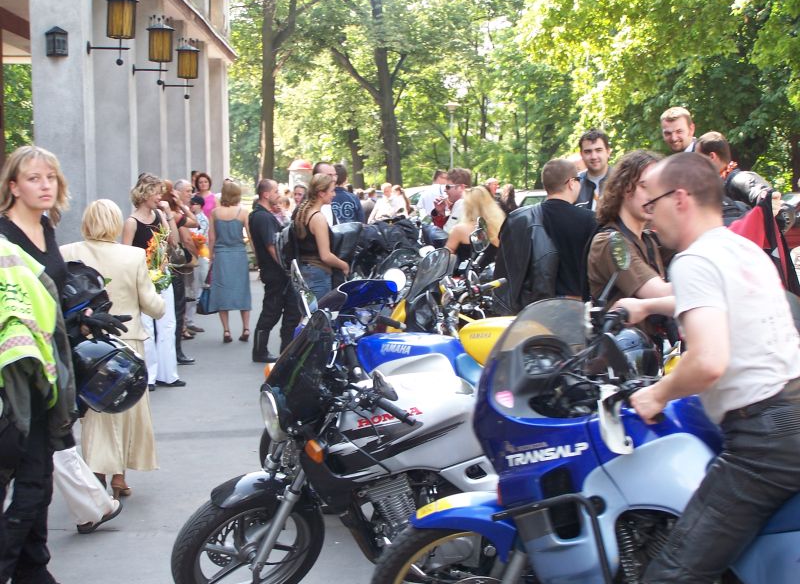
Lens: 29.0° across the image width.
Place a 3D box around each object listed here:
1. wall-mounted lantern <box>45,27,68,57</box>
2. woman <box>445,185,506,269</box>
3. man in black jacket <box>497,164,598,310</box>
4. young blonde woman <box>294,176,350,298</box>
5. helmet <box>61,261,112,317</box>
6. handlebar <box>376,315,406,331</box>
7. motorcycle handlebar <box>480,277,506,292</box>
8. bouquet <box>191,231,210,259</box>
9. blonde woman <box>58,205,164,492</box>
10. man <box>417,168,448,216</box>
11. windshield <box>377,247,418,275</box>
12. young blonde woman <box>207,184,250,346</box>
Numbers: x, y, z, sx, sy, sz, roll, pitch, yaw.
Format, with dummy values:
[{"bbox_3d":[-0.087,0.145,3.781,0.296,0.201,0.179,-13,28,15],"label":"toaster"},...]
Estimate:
[{"bbox_3d":[-3.703,-2.702,16.700,0.225,0.315,0.170,-1,4,-1],"label":"wall-mounted lantern"},{"bbox_3d":[0.556,0.028,11.254,0.500,1.600,0.340,0,4,6],"label":"woman"},{"bbox_3d":[0.772,0.168,8.159,0.550,1.737,0.380,1,4,21],"label":"man in black jacket"},{"bbox_3d":[-0.558,0.019,11.000,0.370,1.700,0.430,-2,4,-17],"label":"young blonde woman"},{"bbox_3d":[-1.191,0.002,5.900,0.260,0.270,0.320,-21,12,-14],"label":"helmet"},{"bbox_3d":[-0.035,0.136,6.800,0.055,0.050,0.170,3,-12,46],"label":"handlebar"},{"bbox_3d":[0.480,-0.039,7.900,0.170,0.050,0.055,-21,13,-29],"label":"motorcycle handlebar"},{"bbox_3d":[-2.190,-0.521,17.000,0.210,0.310,0.200,-1,4,0],"label":"bouquet"},{"bbox_3d":[-1.553,0.308,8.354,0.560,1.600,0.400,0,4,6],"label":"blonde woman"},{"bbox_3d":[0.454,-0.553,18.361,0.520,1.795,0.360,2,5,37],"label":"man"},{"bbox_3d":[-0.009,-0.134,9.200,0.220,0.250,0.370,-1,4,3],"label":"windshield"},{"bbox_3d":[-1.763,-0.325,16.158,0.480,1.693,0.330,-1,4,-3],"label":"young blonde woman"}]

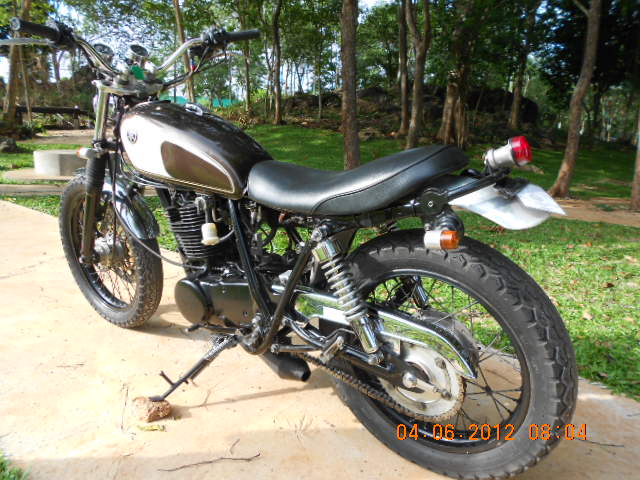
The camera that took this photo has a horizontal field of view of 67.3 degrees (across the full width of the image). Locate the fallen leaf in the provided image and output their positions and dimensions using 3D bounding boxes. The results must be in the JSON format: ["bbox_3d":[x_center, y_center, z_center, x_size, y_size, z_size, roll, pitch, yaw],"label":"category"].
[{"bbox_3d":[-0.491,0.551,1.402,0.085,0.010,0.026,3,17,8],"label":"fallen leaf"}]

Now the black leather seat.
[{"bbox_3d":[0.072,-0.172,1.170,0.565,0.170,0.250,12,25,34],"label":"black leather seat"}]

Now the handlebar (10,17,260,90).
[{"bbox_3d":[-0.528,-0.566,1.470,0.220,0.185,0.790,14,26,37],"label":"handlebar"}]

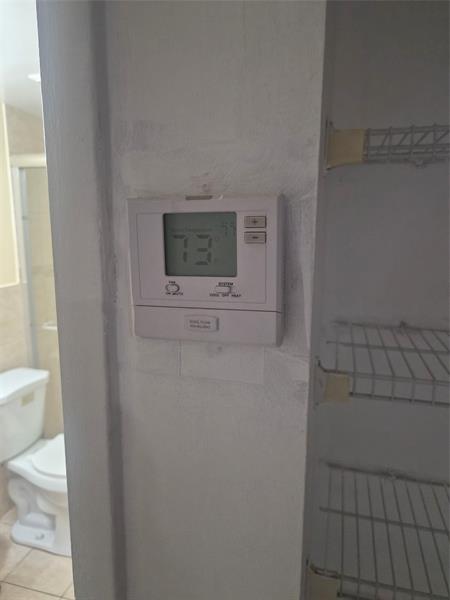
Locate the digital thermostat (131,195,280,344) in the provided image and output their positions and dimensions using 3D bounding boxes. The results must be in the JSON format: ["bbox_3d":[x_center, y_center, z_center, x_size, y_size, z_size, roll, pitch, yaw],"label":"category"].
[{"bbox_3d":[-0.015,-0.025,0.324,0.119,0.112,0.028,2,10,15],"label":"digital thermostat"}]

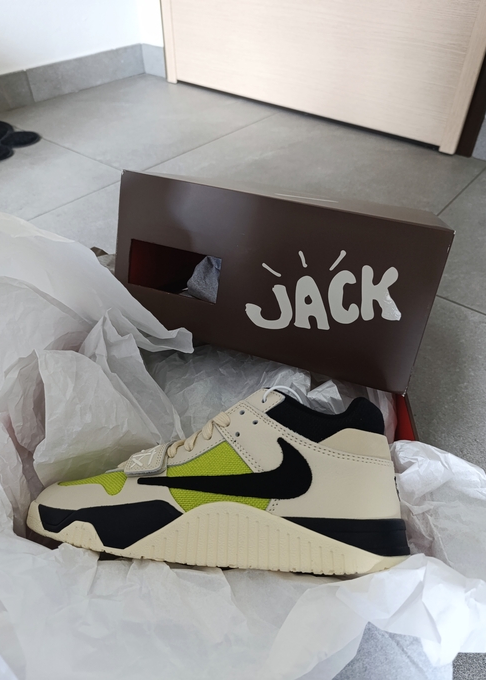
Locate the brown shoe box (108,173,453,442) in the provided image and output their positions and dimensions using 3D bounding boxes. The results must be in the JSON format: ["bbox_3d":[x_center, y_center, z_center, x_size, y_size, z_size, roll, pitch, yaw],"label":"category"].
[{"bbox_3d":[0.040,-0.086,0.552,0.348,0.170,0.150,15,21,14],"label":"brown shoe box"}]

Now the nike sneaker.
[{"bbox_3d":[-0.028,0.101,0.363,0.308,0.110,0.132,1,75,8],"label":"nike sneaker"}]

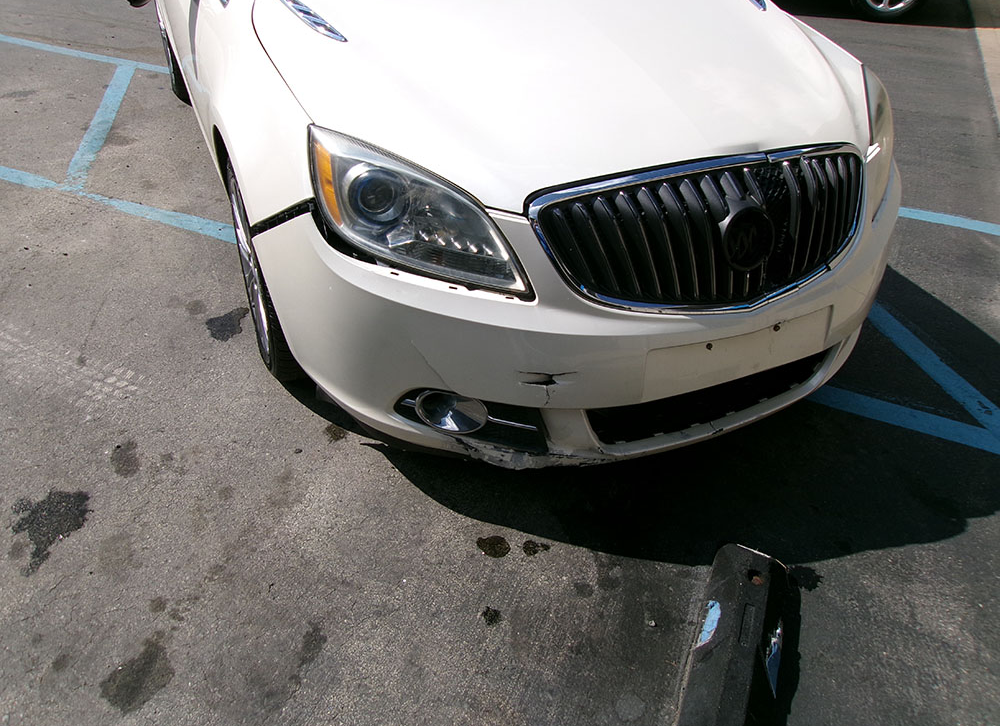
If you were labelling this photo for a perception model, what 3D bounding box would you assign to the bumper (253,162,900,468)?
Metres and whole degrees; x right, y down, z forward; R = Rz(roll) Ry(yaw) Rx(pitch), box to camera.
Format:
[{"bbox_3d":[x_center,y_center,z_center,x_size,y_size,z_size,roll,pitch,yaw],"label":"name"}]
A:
[{"bbox_3d":[0.399,-0.181,1.826,1.780,0.550,0.560,-13,39,-20],"label":"bumper"}]

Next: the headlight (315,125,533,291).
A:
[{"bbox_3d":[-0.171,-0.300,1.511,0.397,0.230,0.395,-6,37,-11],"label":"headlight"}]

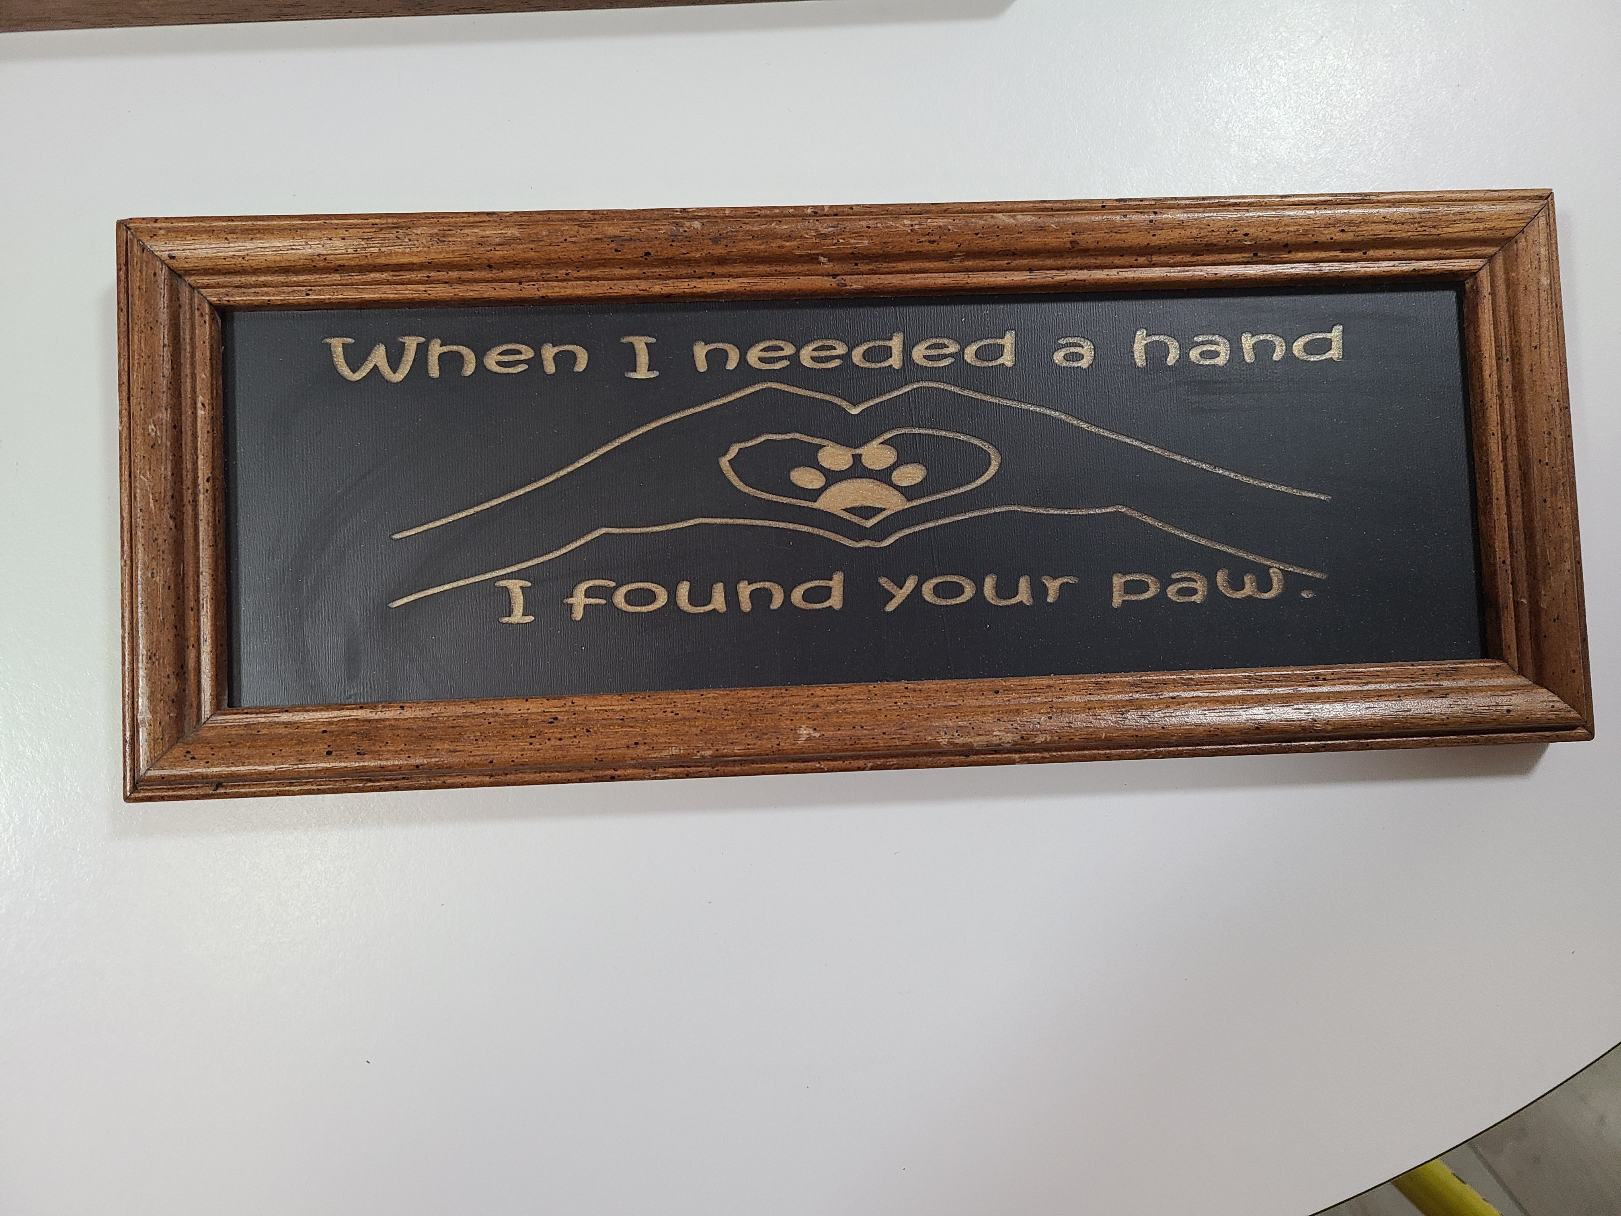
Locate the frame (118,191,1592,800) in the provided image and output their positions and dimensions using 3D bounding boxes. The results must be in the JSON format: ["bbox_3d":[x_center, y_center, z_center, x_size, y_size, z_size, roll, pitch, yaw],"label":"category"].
[{"bbox_3d":[0.017,-0.038,0.385,0.455,0.022,0.177,-2,87,-3],"label":"frame"}]

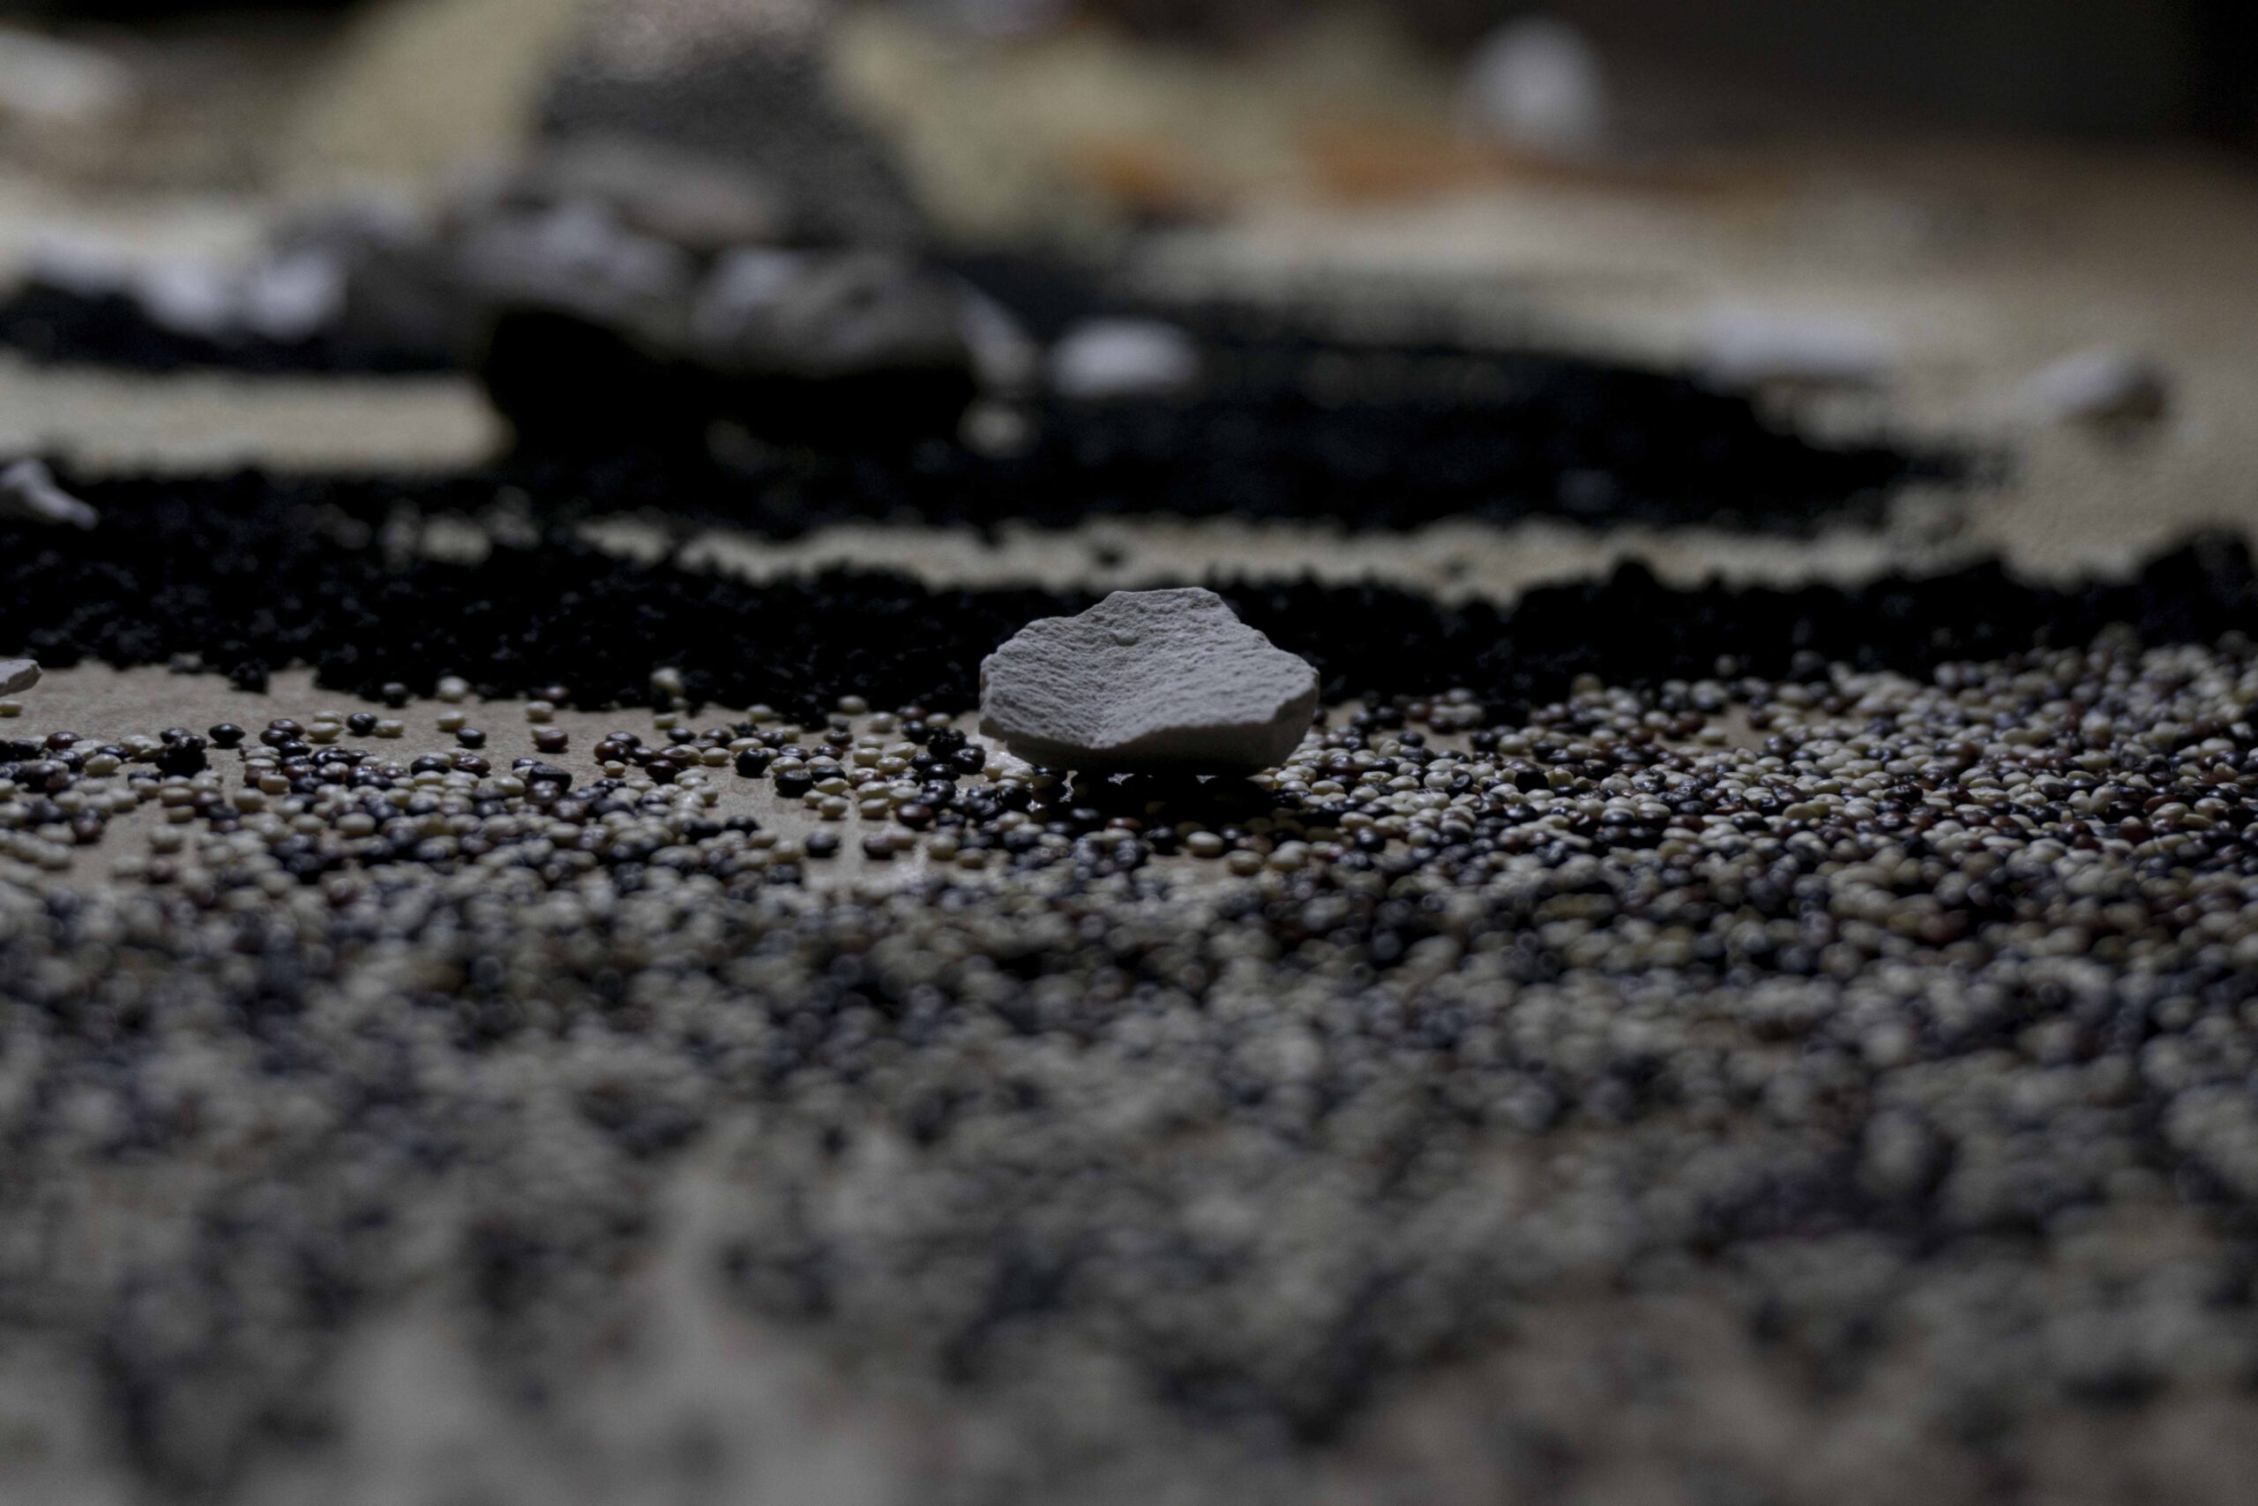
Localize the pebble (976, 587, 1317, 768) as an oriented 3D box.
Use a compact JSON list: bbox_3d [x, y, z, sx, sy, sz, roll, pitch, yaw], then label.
[{"bbox_3d":[0.001,-0.005,0.210,0.021,0.011,0.015,0,15,0],"label":"pebble"}]

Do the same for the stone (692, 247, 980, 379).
[{"bbox_3d":[-0.034,-0.050,0.372,0.031,0.015,0.024,0,15,0],"label":"stone"}]

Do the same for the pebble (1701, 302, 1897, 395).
[{"bbox_3d":[0.077,-0.047,0.375,0.022,0.009,0.017,0,15,0],"label":"pebble"}]

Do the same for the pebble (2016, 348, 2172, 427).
[{"bbox_3d":[0.103,-0.039,0.349,0.017,0.008,0.013,0,15,0],"label":"pebble"}]

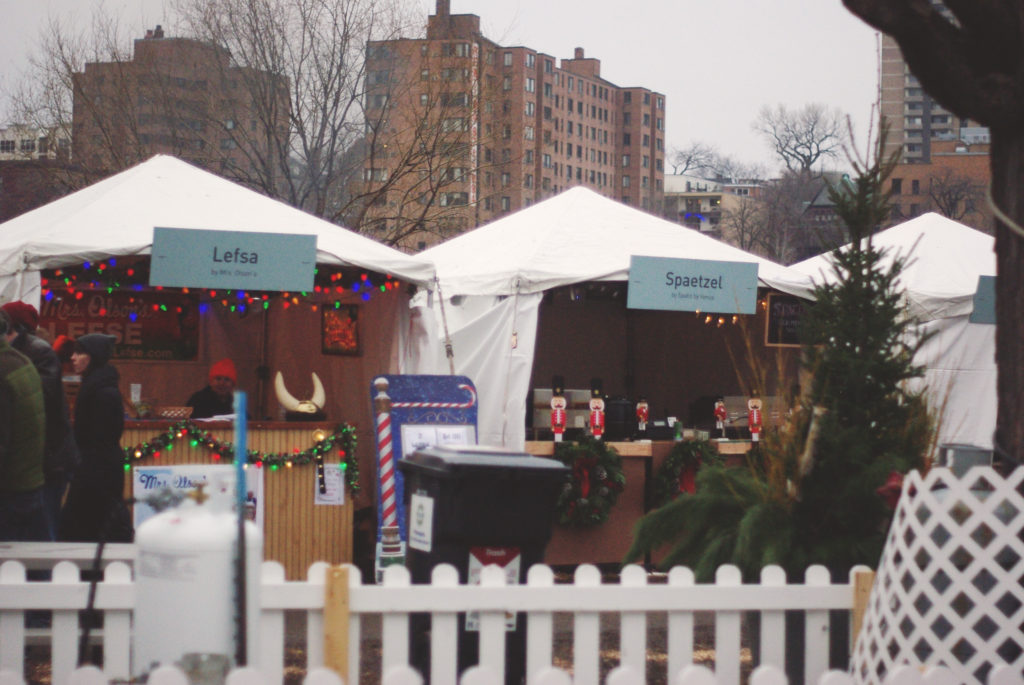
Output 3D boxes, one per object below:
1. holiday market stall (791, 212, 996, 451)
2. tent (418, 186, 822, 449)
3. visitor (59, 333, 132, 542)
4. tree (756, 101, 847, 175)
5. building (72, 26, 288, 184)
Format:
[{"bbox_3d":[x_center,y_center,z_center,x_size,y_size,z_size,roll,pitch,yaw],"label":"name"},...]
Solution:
[{"bbox_3d":[3.920,0.320,19.900,3.100,3.080,3.100,1,-1,-28],"label":"holiday market stall"},{"bbox_3d":[0.570,0.200,18.000,3.100,3.050,3.100,1,-1,-28],"label":"tent"},{"bbox_3d":[-2.690,0.785,13.800,0.440,1.700,0.500,1,0,0],"label":"visitor"},{"bbox_3d":[37.800,-25.000,280.000,12.000,13.000,12.000,1,0,0],"label":"tree"},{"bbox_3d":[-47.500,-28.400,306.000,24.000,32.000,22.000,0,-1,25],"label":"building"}]

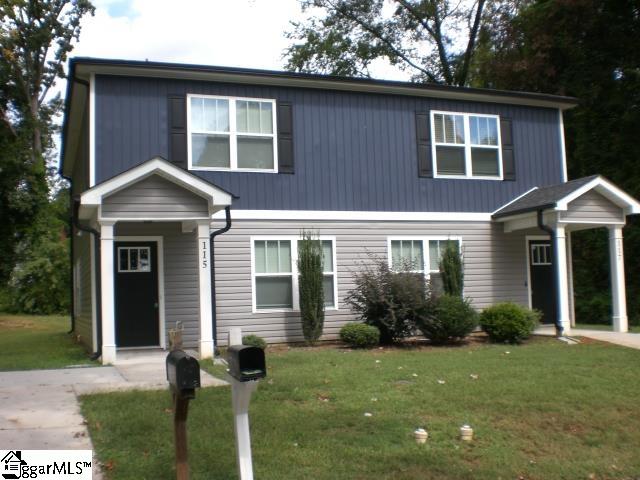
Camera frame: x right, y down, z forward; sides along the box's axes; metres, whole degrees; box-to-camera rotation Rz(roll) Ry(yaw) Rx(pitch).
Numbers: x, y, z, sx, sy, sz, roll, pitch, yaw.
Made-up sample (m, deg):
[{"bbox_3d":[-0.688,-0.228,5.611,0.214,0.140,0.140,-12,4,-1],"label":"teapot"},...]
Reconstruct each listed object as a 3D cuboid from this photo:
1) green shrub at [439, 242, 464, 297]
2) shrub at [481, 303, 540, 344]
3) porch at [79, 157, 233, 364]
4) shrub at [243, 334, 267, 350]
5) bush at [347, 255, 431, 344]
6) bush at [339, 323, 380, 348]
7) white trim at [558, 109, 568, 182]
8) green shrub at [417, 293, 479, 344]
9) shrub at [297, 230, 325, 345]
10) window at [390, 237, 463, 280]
[{"bbox_3d":[2.765,1.042,14.622,0.531,1.986,0.531,0,-5,-21],"label":"green shrub"},{"bbox_3d":[3.806,1.632,14.006,1.244,0.748,1.076,0,-5,-21],"label":"shrub"},{"bbox_3d":[-2.945,0.390,12.396,2.539,3.310,2.075,0,-5,-21],"label":"porch"},{"bbox_3d":[-1.232,1.888,12.941,0.497,0.293,0.497,0,-5,-21],"label":"shrub"},{"bbox_3d":[1.368,1.157,13.721,1.767,1.750,1.393,0,-5,-21],"label":"bush"},{"bbox_3d":[0.753,1.794,13.314,0.808,0.458,0.699,0,-5,-21],"label":"bush"},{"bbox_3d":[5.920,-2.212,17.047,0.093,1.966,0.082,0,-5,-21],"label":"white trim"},{"bbox_3d":[2.511,1.560,13.892,1.234,0.922,1.068,0,-5,-21],"label":"green shrub"},{"bbox_3d":[-0.172,0.928,13.575,0.502,2.195,0.502,-2,-5,0],"label":"shrub"},{"bbox_3d":[2.359,0.691,15.432,1.829,1.526,0.096,0,-5,-21],"label":"window"}]

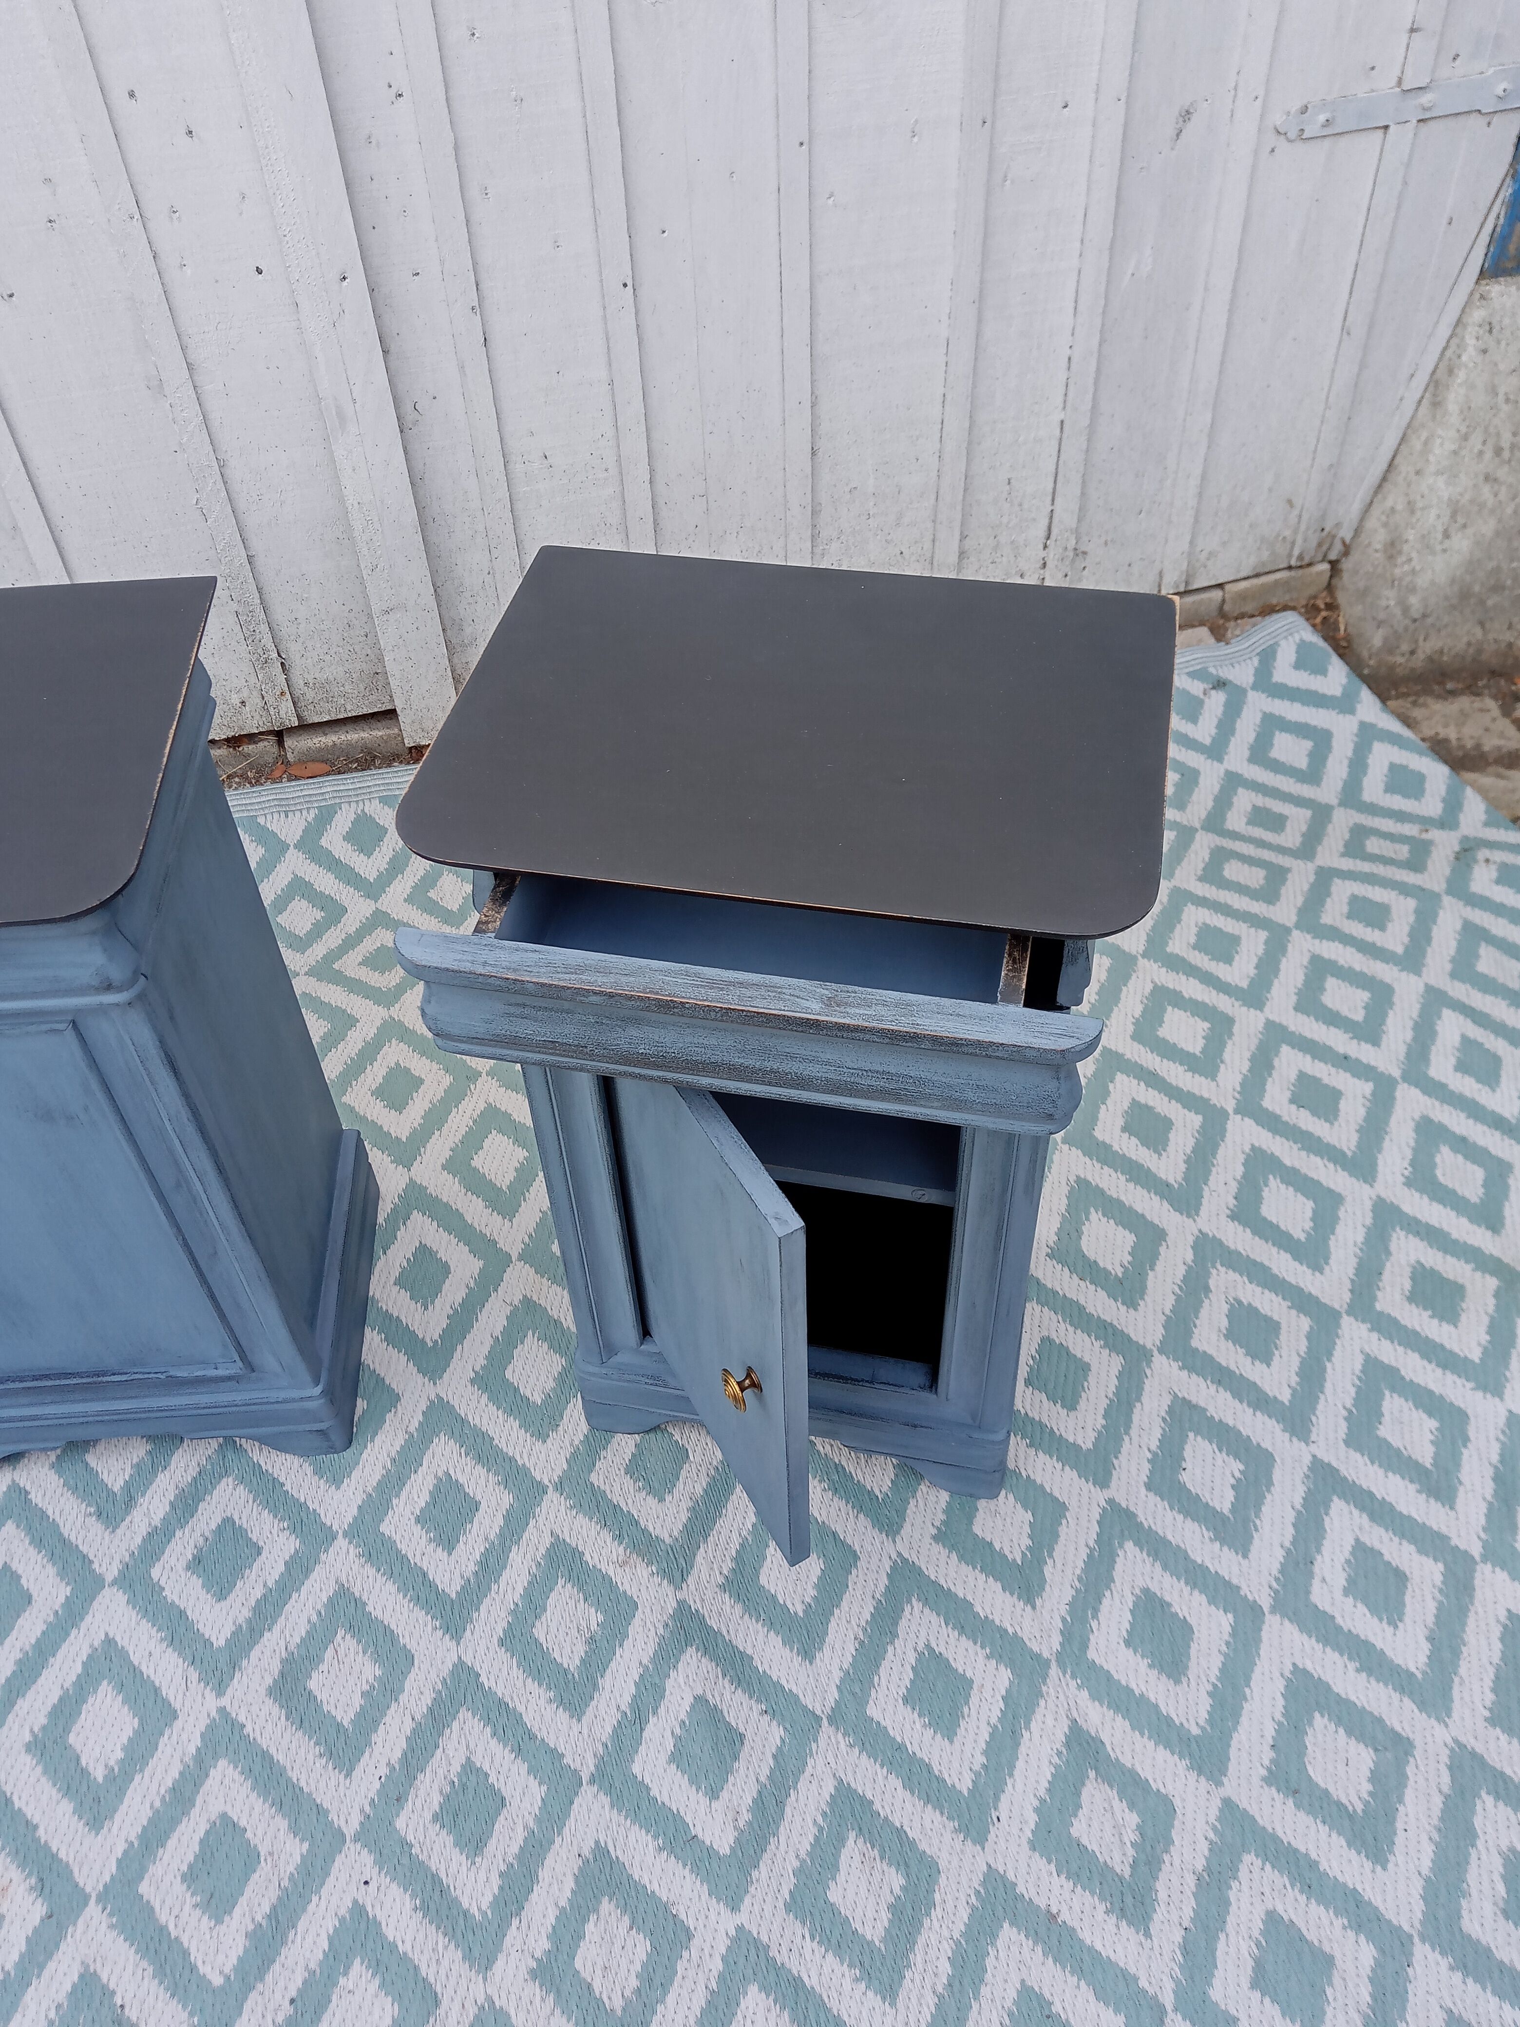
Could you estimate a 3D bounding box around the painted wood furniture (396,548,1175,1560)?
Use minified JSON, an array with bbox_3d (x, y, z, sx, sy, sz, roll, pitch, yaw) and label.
[{"bbox_3d":[0.033,0.098,1.312,0.465,0.763,0.439,7,48,9],"label":"painted wood furniture"}]

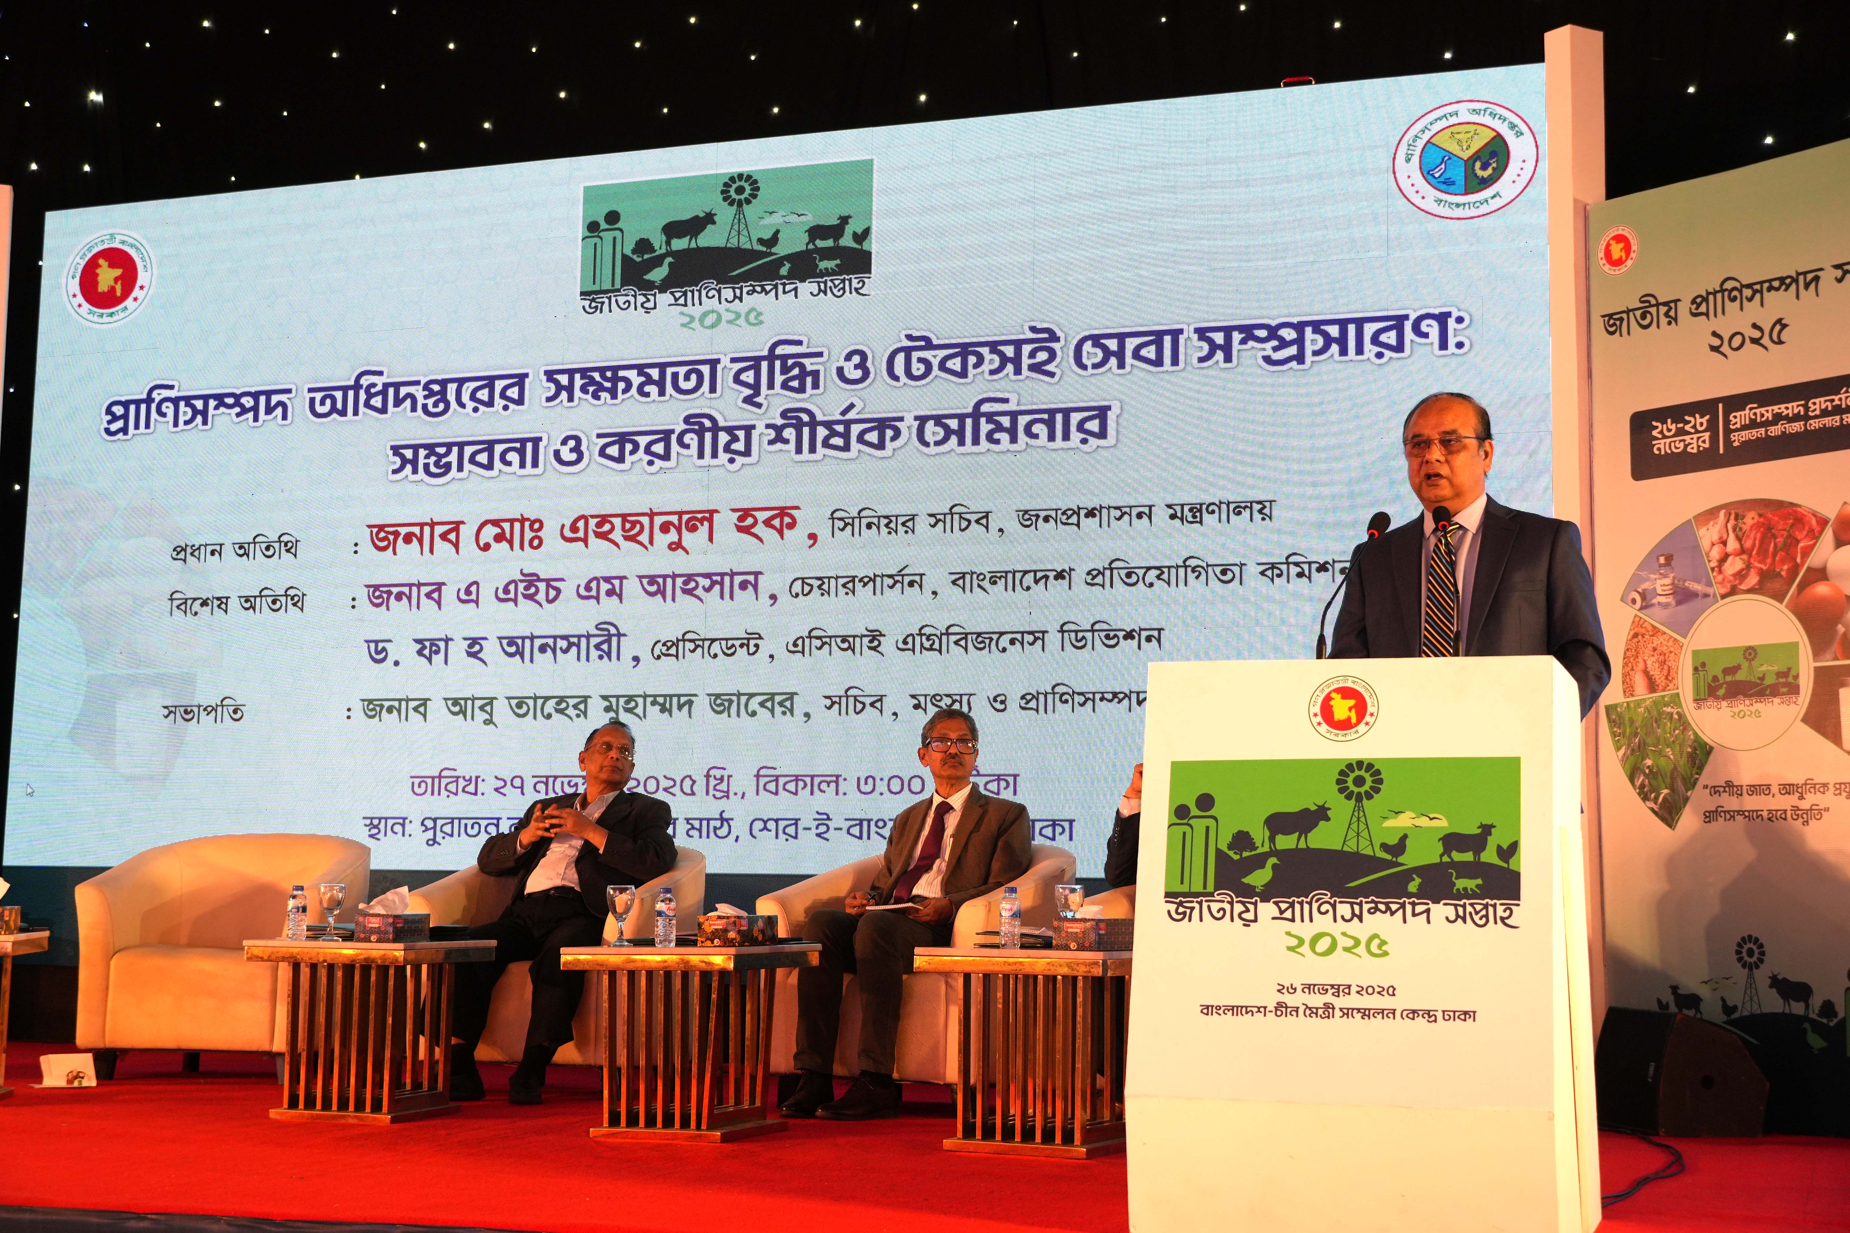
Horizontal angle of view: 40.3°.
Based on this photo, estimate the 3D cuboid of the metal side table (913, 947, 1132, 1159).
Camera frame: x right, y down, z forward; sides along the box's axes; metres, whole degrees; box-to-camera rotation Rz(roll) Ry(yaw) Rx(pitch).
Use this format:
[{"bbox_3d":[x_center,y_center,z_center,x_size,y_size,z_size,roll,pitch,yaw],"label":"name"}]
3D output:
[{"bbox_3d":[0.286,1.083,6.300,0.469,0.477,0.570,-2,-7,18],"label":"metal side table"}]

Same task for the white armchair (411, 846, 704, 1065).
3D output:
[{"bbox_3d":[-1.143,1.158,8.381,0.860,0.820,0.760,-2,-7,23],"label":"white armchair"}]

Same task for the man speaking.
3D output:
[{"bbox_3d":[1.150,0.362,5.318,0.580,1.690,0.380,-2,-8,22],"label":"man speaking"}]

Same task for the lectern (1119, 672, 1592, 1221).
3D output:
[{"bbox_3d":[0.838,0.628,4.821,0.775,1.065,0.600,-2,-7,20],"label":"lectern"}]

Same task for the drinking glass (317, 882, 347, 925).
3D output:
[{"bbox_3d":[-1.695,0.848,7.206,0.073,0.163,0.073,-2,-7,17],"label":"drinking glass"}]

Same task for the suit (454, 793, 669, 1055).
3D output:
[{"bbox_3d":[-1.194,0.965,8.091,0.630,0.830,0.760,-1,-7,18],"label":"suit"}]

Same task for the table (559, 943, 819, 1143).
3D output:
[{"bbox_3d":[-0.601,1.095,6.503,0.469,0.477,0.570,-2,-7,18],"label":"table"}]

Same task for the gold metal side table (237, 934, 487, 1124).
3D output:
[{"bbox_3d":[-1.589,1.183,7.230,0.500,0.495,0.545,-2,-7,17],"label":"gold metal side table"}]

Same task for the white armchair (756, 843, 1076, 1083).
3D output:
[{"bbox_3d":[0.024,1.088,7.679,0.790,0.800,0.755,-3,-8,28],"label":"white armchair"}]

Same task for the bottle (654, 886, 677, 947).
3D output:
[{"bbox_3d":[-0.692,0.800,6.728,0.055,0.160,0.055,0,-7,0],"label":"bottle"}]

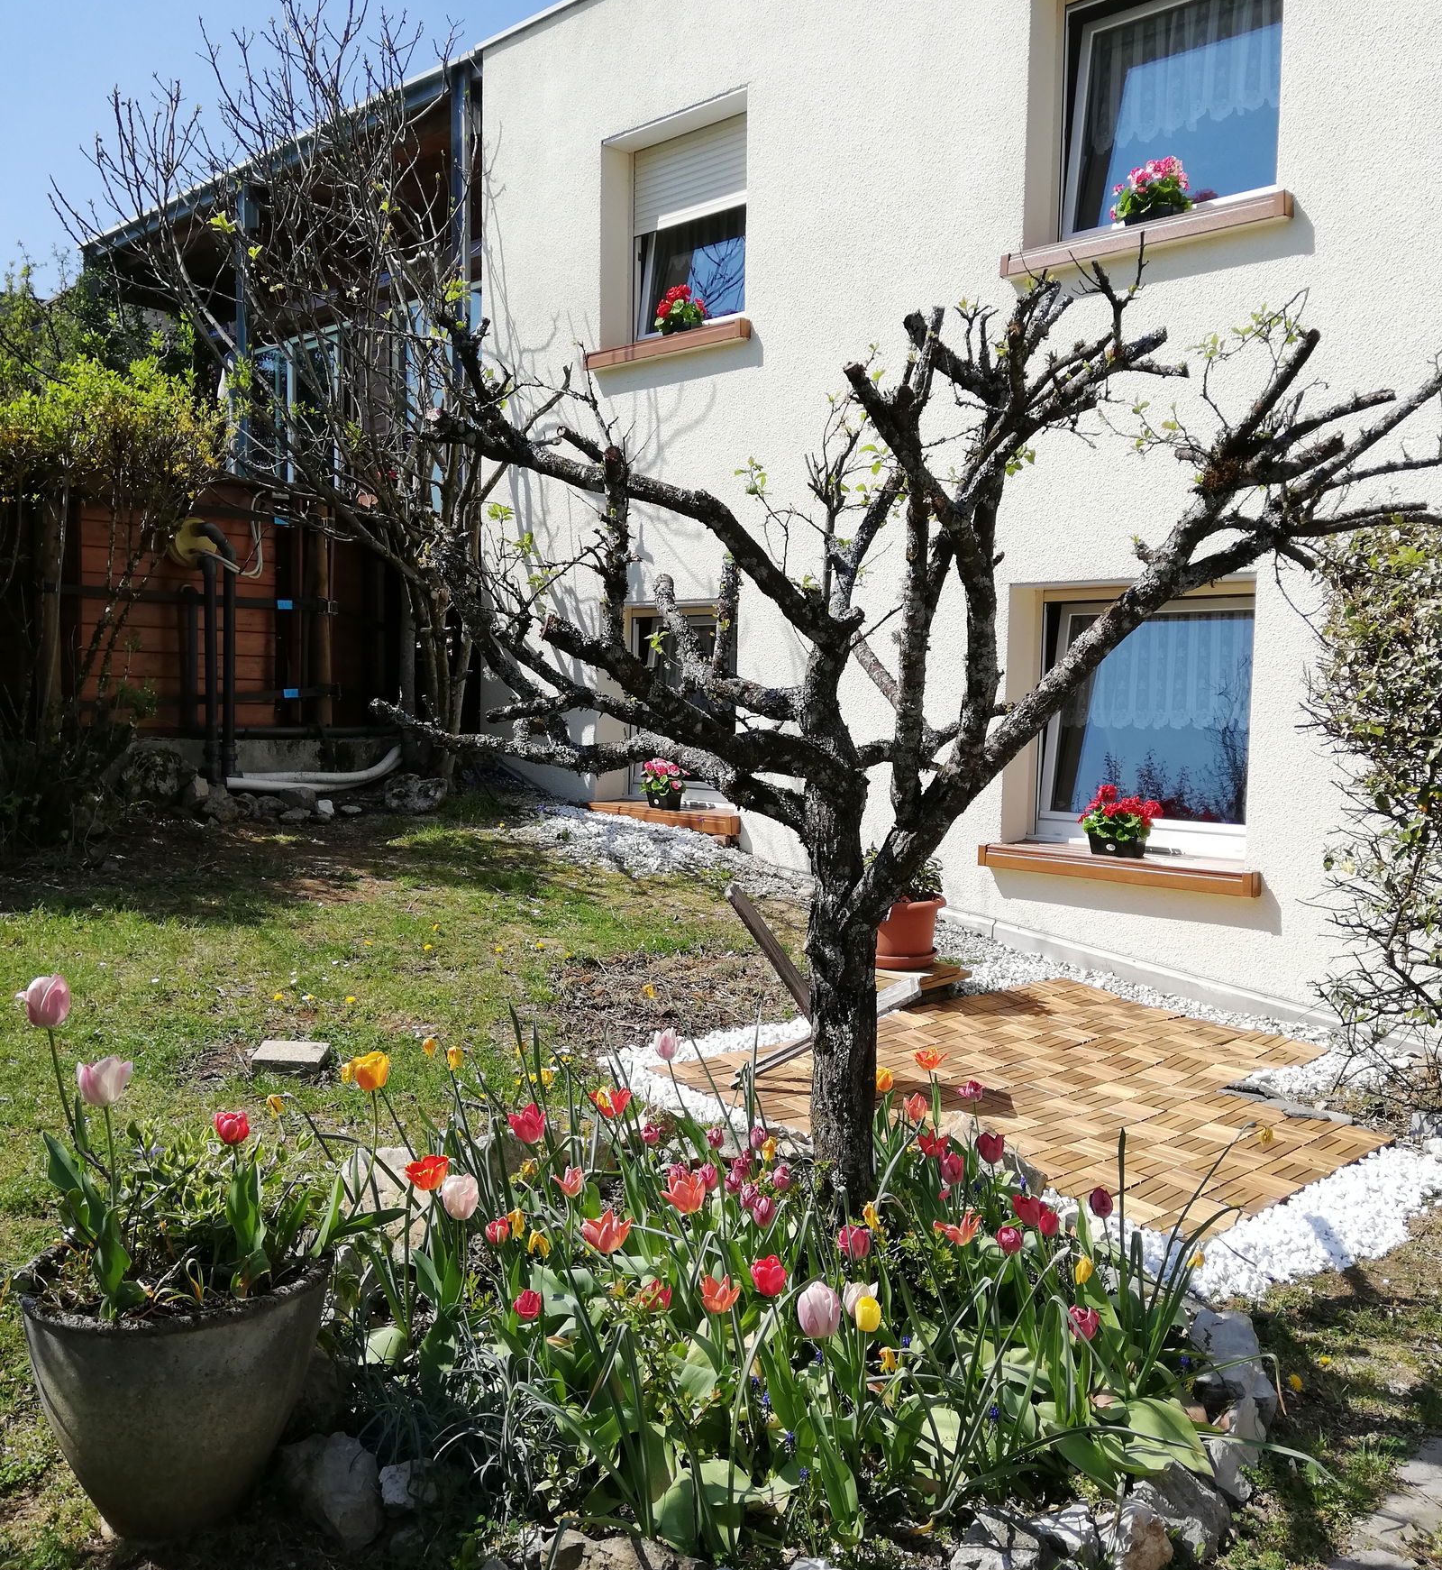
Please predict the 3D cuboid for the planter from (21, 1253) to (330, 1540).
[{"bbox_3d":[-0.892,0.998,2.400,0.492,0.413,0.492,-1,4,-21],"label":"planter"}]

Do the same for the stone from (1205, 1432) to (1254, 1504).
[{"bbox_3d":[0.890,1.194,2.524,0.065,0.110,0.108,4,5,43],"label":"stone"}]

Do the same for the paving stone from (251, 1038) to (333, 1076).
[{"bbox_3d":[-1.368,0.872,4.602,0.210,0.045,0.180,4,9,-6],"label":"paving stone"}]

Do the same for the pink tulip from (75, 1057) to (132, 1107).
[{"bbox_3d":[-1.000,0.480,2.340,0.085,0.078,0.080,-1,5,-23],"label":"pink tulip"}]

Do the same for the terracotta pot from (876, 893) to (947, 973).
[{"bbox_3d":[0.780,0.620,6.195,0.366,0.285,0.366,1,4,0],"label":"terracotta pot"}]

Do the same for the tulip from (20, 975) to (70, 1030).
[{"bbox_3d":[-1.123,0.360,2.400,0.078,0.085,0.075,-2,5,-25],"label":"tulip"}]

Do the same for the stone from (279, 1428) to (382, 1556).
[{"bbox_3d":[-0.635,1.147,2.350,0.172,0.165,0.140,-1,5,-15],"label":"stone"}]

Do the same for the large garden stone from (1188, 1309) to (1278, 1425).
[{"bbox_3d":[1.005,1.138,2.834,0.135,0.181,0.255,4,5,38],"label":"large garden stone"}]

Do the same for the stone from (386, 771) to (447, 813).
[{"bbox_3d":[-1.769,0.048,8.383,0.360,0.240,0.280,0,5,-12],"label":"stone"}]

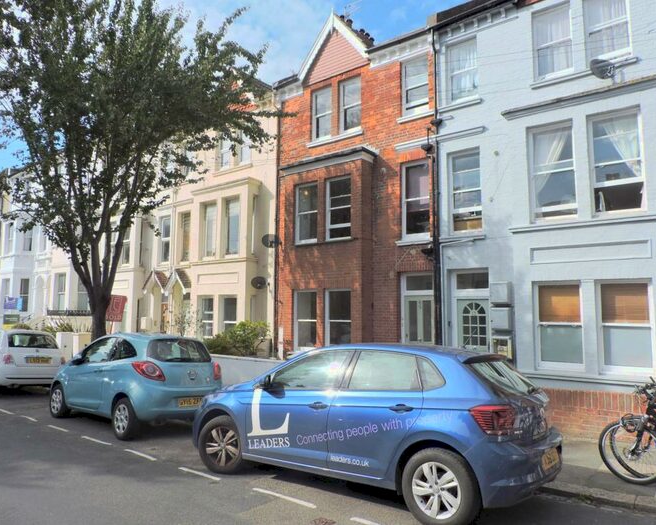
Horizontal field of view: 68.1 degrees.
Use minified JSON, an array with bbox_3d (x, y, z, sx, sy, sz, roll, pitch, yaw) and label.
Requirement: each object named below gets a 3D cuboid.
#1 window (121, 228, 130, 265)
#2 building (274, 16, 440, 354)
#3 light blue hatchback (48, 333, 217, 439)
[{"bbox_3d":[-8.155,-0.757,19.537,0.860,1.750,0.300,-4,-8,37],"label":"window"},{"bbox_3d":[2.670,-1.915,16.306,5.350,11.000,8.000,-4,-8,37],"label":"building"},{"bbox_3d":[-3.520,2.021,8.638,3.620,1.500,1.660,-5,-8,39],"label":"light blue hatchback"}]

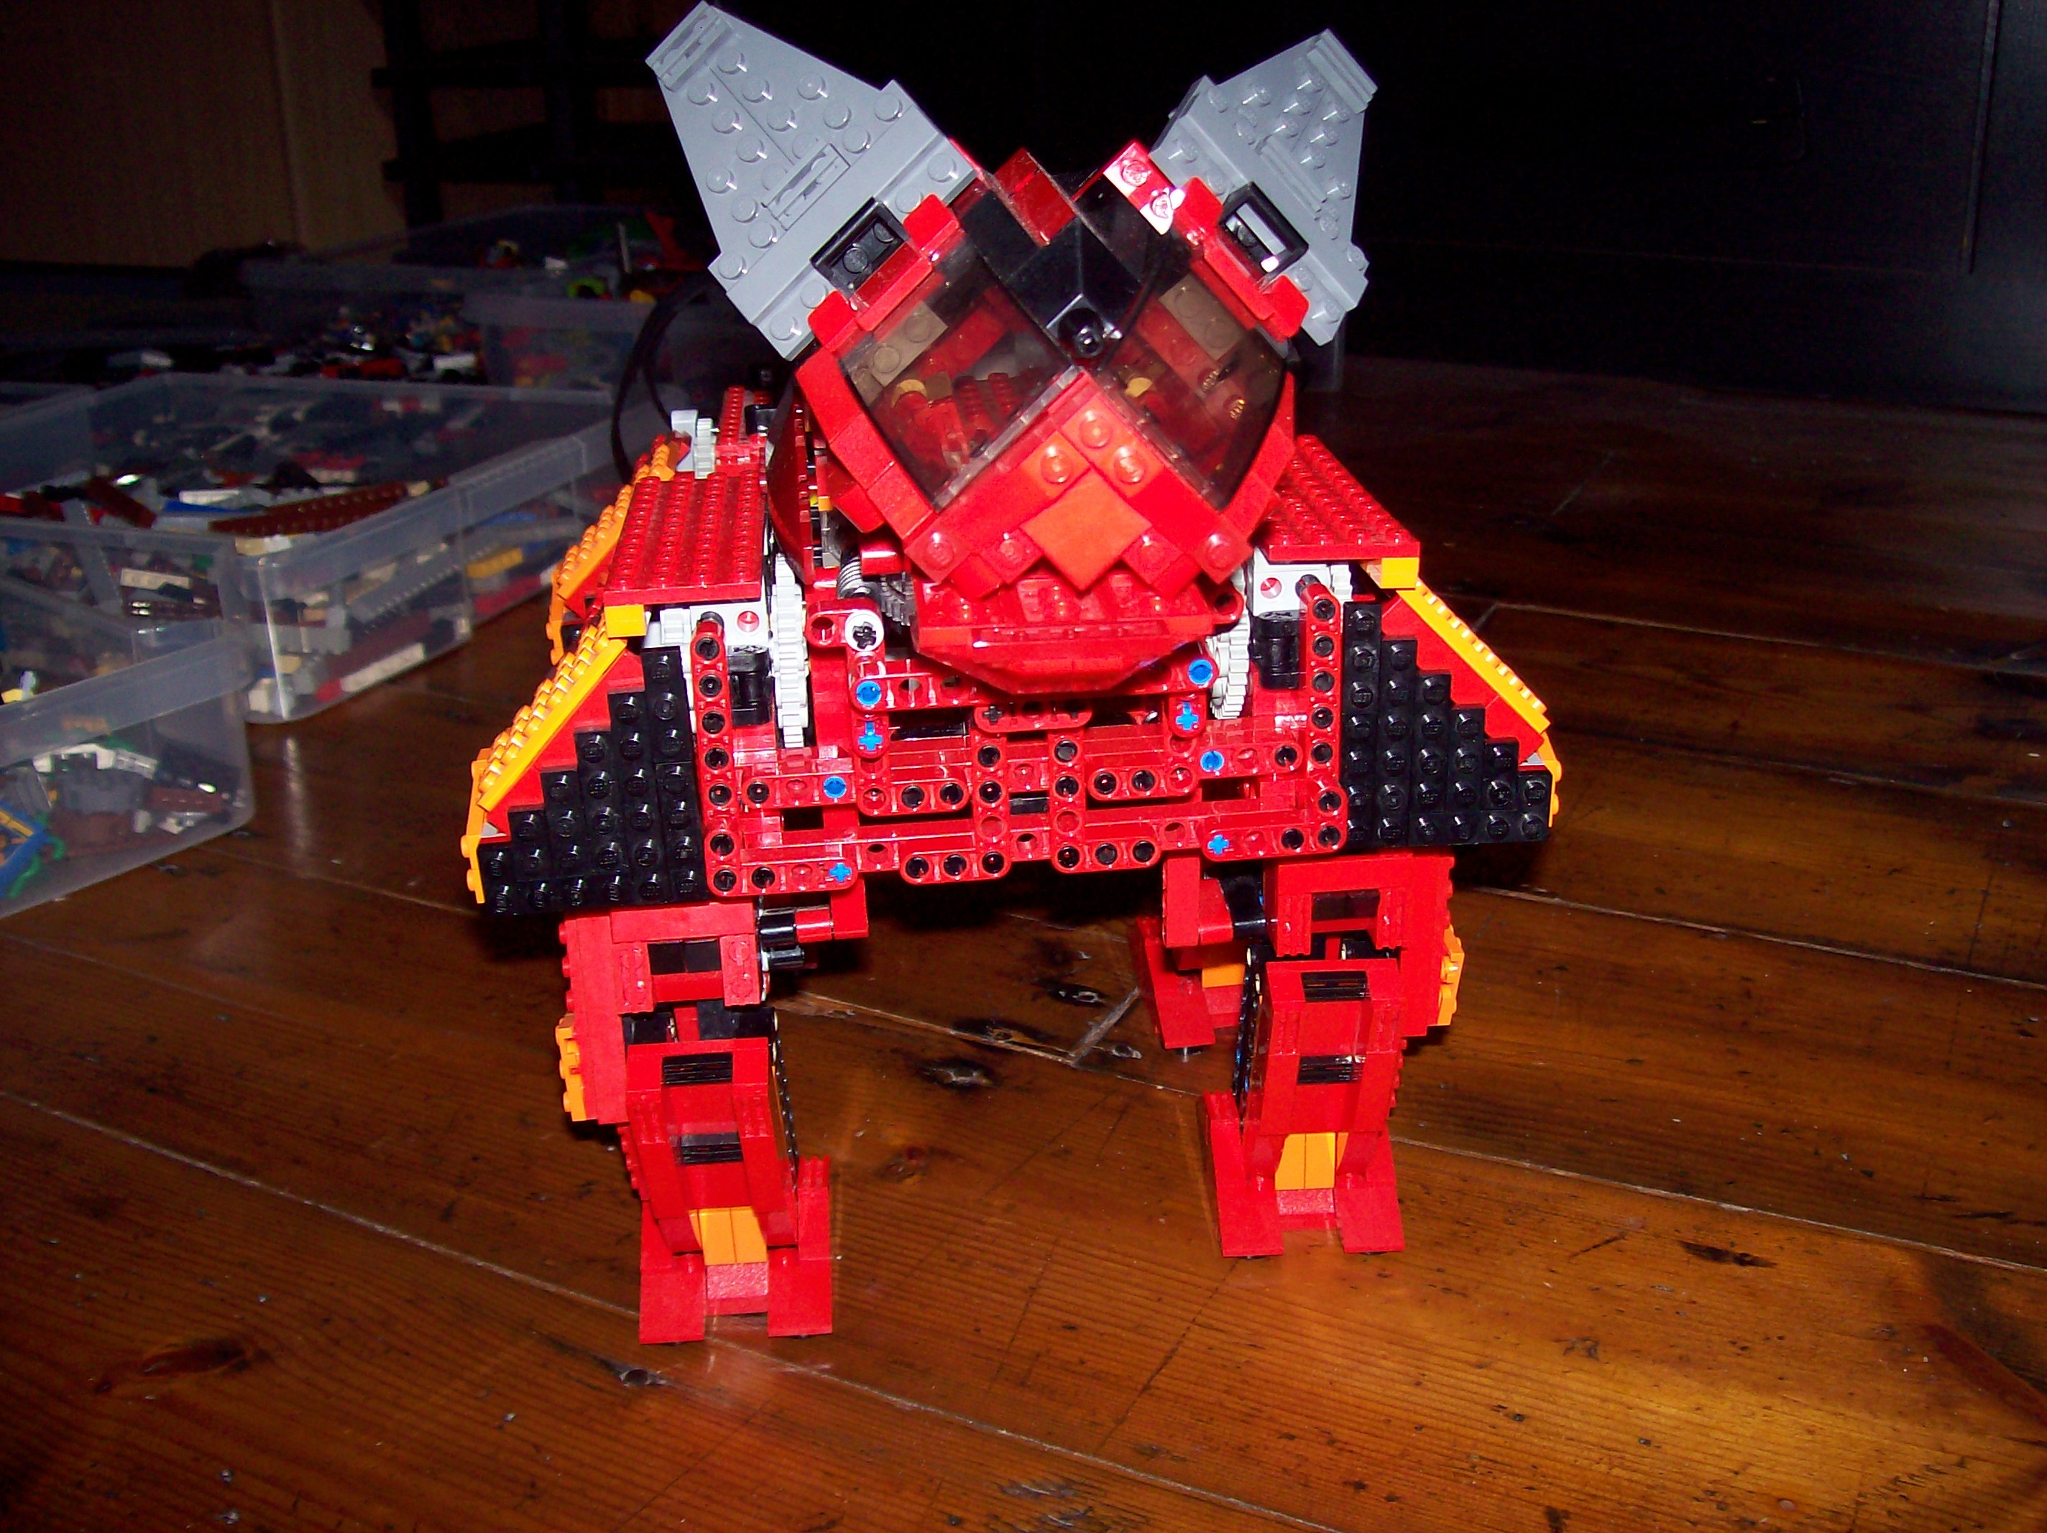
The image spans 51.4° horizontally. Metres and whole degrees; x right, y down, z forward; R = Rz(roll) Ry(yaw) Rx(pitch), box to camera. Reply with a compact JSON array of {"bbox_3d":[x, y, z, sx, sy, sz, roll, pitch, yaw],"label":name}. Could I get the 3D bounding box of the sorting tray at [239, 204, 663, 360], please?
[{"bbox_3d":[-0.423,-0.419,1.864,0.330,0.088,0.350,9,24,24],"label":"sorting tray"}]

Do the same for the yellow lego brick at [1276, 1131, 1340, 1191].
[{"bbox_3d":[0.076,0.104,0.581,0.016,0.018,0.013,-3,22,-3],"label":"yellow lego brick"}]

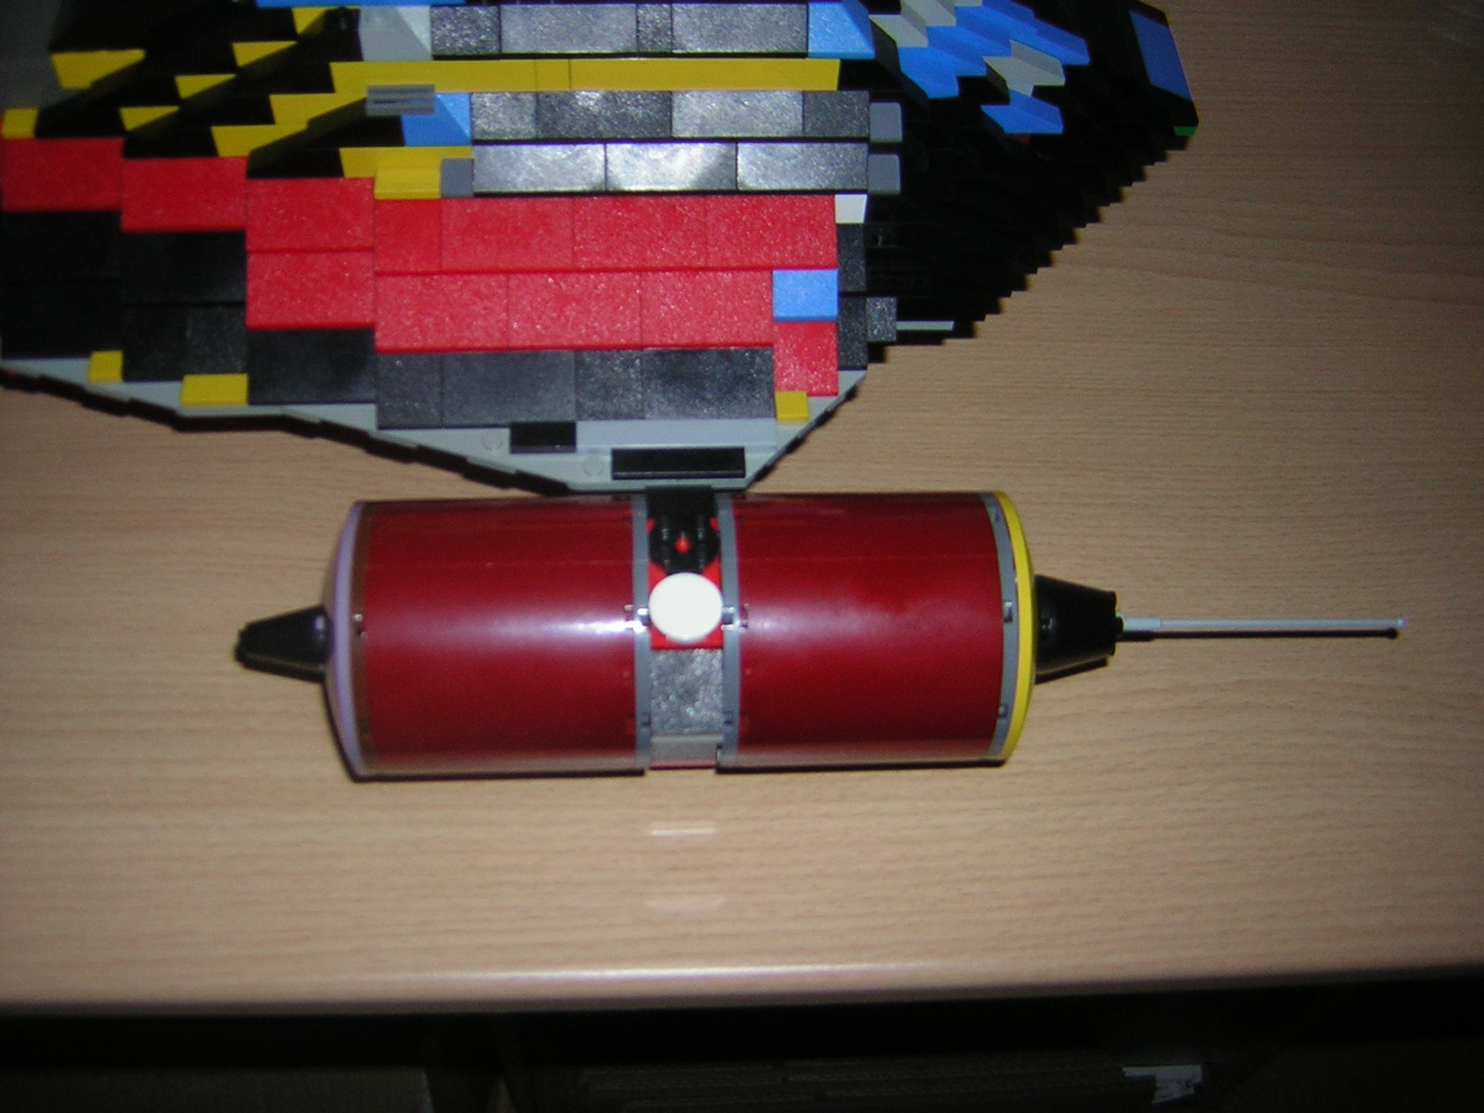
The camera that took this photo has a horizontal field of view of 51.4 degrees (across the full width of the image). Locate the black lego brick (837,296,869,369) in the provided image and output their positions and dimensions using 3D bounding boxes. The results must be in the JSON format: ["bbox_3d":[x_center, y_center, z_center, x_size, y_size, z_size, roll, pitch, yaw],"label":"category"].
[{"bbox_3d":[0.027,-0.059,0.390,0.008,0.010,0.024,-1,58,-3],"label":"black lego brick"}]

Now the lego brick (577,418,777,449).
[{"bbox_3d":[-0.016,-0.029,0.371,0.048,0.003,0.008,-1,60,-4],"label":"lego brick"}]

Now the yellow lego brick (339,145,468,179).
[{"bbox_3d":[-0.081,-0.099,0.378,0.032,0.010,0.009,-1,57,-2],"label":"yellow lego brick"}]

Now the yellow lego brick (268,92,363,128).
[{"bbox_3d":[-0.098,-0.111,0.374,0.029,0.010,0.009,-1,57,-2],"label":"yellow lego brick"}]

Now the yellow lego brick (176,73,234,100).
[{"bbox_3d":[-0.128,-0.115,0.372,0.016,0.010,0.008,-1,58,-3],"label":"yellow lego brick"}]

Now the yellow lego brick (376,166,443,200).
[{"bbox_3d":[-0.080,-0.090,0.370,0.016,0.003,0.008,-1,58,-4],"label":"yellow lego brick"}]

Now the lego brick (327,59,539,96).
[{"bbox_3d":[-0.071,-0.114,0.359,0.048,0.011,0.008,-1,60,-4],"label":"lego brick"}]

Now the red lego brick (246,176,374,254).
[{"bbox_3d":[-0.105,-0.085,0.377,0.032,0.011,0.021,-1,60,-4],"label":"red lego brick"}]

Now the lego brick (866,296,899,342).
[{"bbox_3d":[0.034,-0.063,0.390,0.008,0.010,0.016,-1,58,-3],"label":"lego brick"}]

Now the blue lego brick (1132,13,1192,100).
[{"bbox_3d":[0.113,-0.143,0.435,0.022,0.010,0.032,-1,57,-2],"label":"blue lego brick"}]

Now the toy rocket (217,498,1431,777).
[{"bbox_3d":[0.020,0.018,0.367,0.278,0.066,0.065,0,58,-2],"label":"toy rocket"}]

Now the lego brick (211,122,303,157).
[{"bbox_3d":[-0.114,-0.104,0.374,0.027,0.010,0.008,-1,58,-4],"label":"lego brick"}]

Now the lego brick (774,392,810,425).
[{"bbox_3d":[0.013,-0.036,0.378,0.008,0.003,0.008,-1,57,-2],"label":"lego brick"}]

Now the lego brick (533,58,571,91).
[{"bbox_3d":[-0.044,-0.116,0.362,0.008,0.010,0.008,-1,58,-4],"label":"lego brick"}]

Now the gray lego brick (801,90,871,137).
[{"bbox_3d":[0.023,-0.110,0.377,0.016,0.010,0.016,-1,58,-3],"label":"gray lego brick"}]

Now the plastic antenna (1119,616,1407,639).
[{"bbox_3d":[0.123,0.016,0.371,0.076,0.004,0.004,0,58,-5],"label":"plastic antenna"}]

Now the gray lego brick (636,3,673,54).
[{"bbox_3d":[-0.021,-0.126,0.362,0.008,0.010,0.016,-1,58,-3],"label":"gray lego brick"}]

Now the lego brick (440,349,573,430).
[{"bbox_3d":[-0.056,-0.044,0.371,0.032,0.010,0.024,-1,58,-4],"label":"lego brick"}]

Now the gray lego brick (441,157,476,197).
[{"bbox_3d":[-0.069,-0.092,0.375,0.008,0.006,0.008,-1,57,-2],"label":"gray lego brick"}]

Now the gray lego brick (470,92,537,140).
[{"bbox_3d":[-0.057,-0.107,0.369,0.016,0.010,0.016,-1,58,-3],"label":"gray lego brick"}]

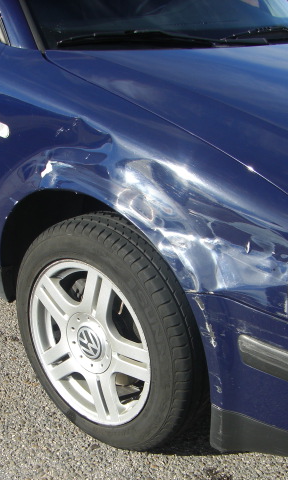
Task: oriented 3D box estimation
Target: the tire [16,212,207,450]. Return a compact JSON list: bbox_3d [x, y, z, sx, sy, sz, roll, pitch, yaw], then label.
[{"bbox_3d":[-0.086,0.238,1.850,0.630,0.625,0.210,22,28,37],"label":"tire"}]

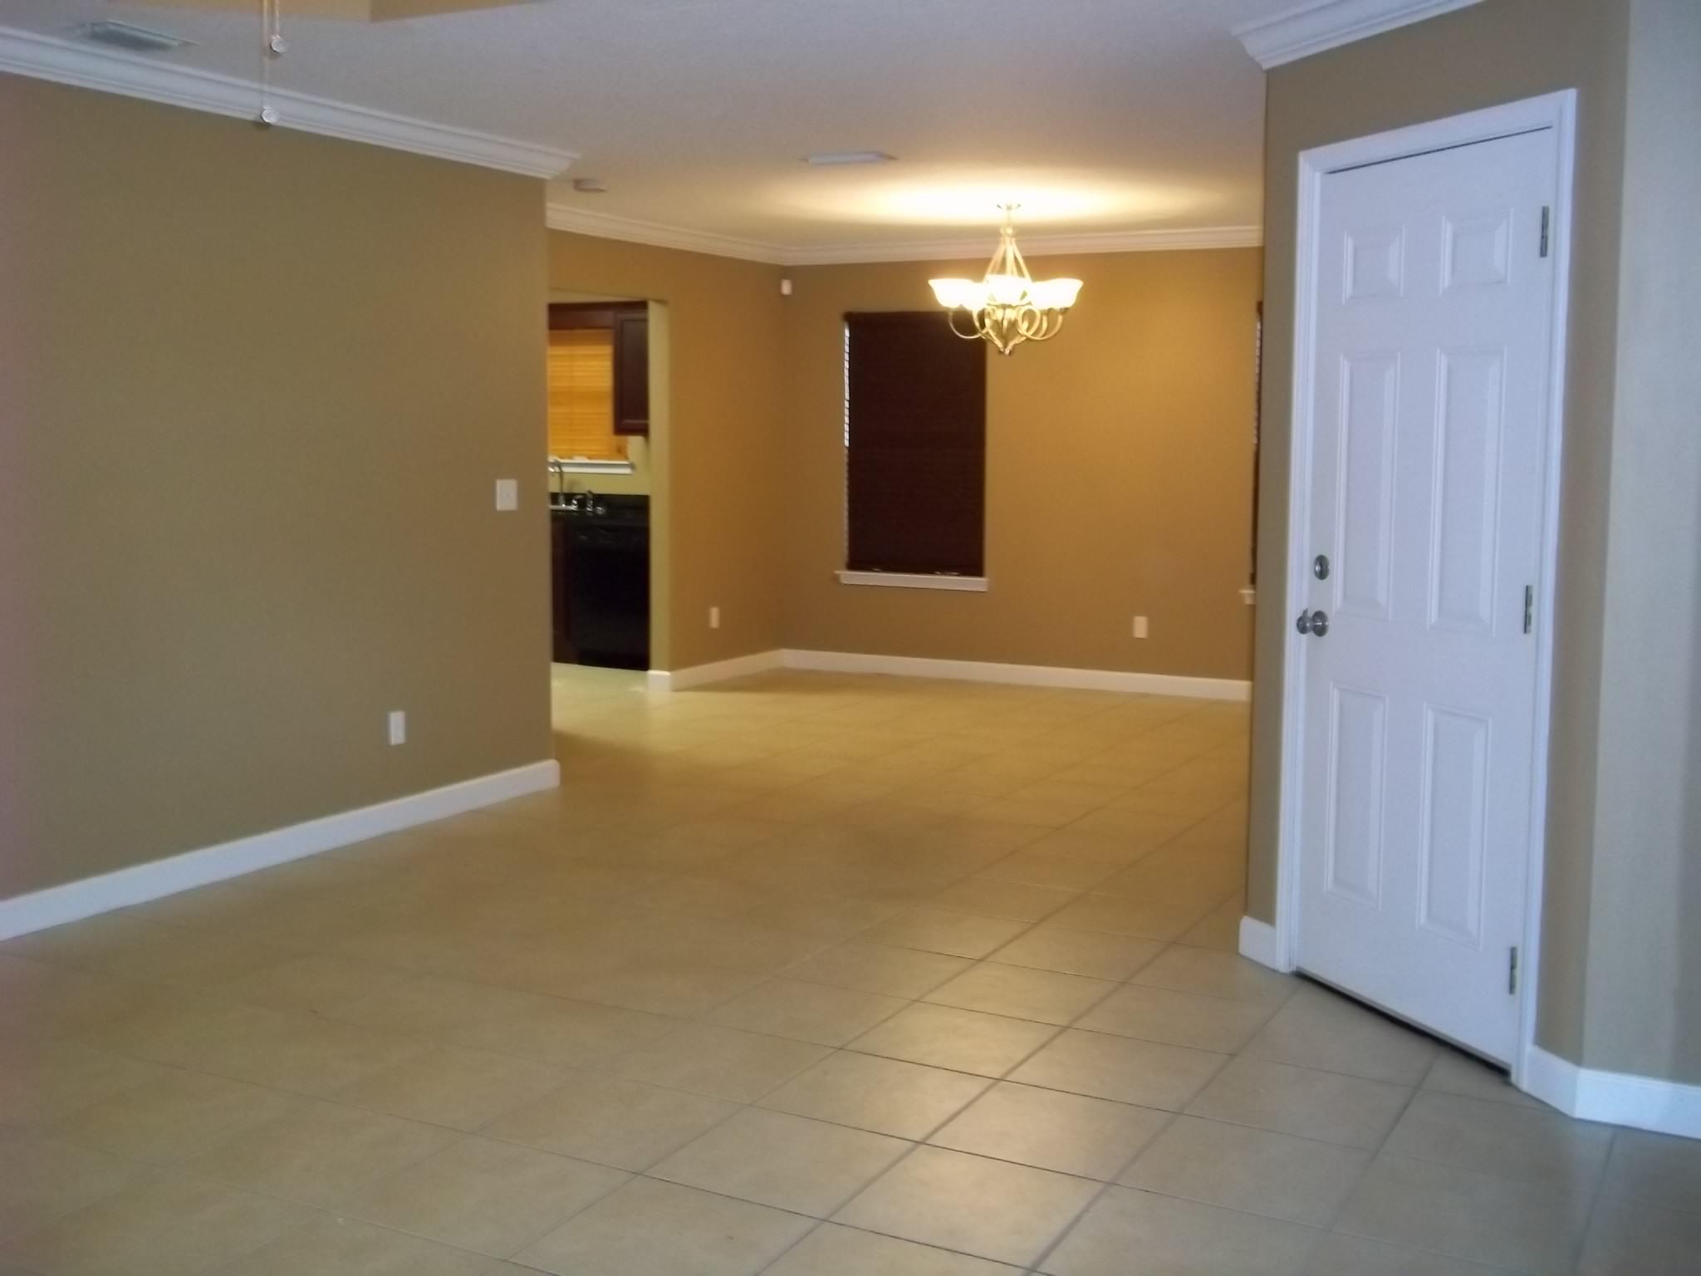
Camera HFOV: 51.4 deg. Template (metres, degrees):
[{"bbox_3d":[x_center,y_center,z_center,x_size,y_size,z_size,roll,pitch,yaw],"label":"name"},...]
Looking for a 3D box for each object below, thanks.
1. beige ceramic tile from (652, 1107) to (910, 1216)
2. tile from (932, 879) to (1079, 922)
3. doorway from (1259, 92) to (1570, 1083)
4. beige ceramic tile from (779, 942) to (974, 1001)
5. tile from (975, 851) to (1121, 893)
[{"bbox_3d":[-0.129,1.016,3.431,0.400,0.012,0.400,4,7,28],"label":"beige ceramic tile"},{"bbox_3d":[0.472,0.808,5.420,0.385,0.012,0.385,4,7,28],"label":"tile"},{"bbox_3d":[1.349,-0.127,4.176,0.130,2.125,0.965,-2,7,-20],"label":"doorway"},{"bbox_3d":[0.081,0.880,4.674,0.400,0.012,0.400,4,7,28],"label":"beige ceramic tile"},{"bbox_3d":[0.648,0.766,5.767,0.400,0.010,0.400,4,7,28],"label":"tile"}]

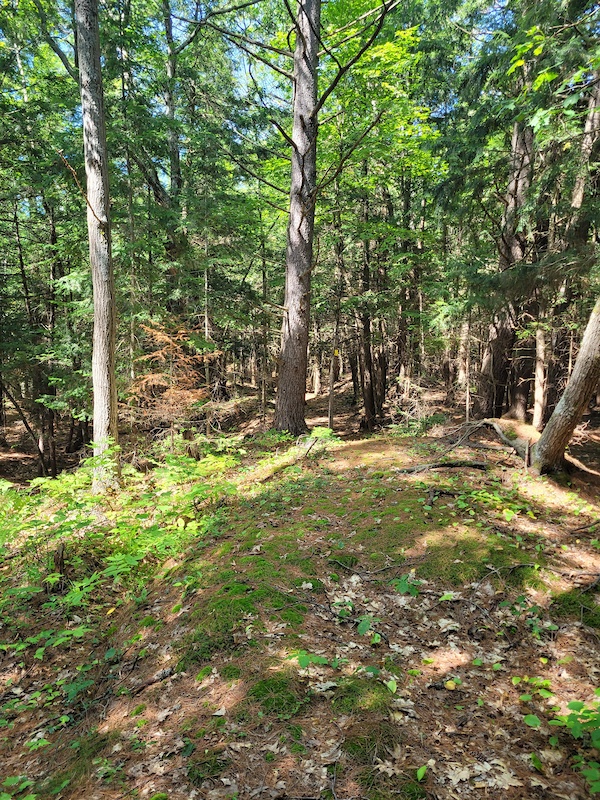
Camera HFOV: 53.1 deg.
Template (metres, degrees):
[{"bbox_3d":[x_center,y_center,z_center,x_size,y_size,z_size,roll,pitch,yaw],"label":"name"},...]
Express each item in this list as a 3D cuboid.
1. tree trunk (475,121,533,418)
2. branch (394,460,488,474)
[{"bbox_3d":[3.360,-2.100,9.980,0.750,4.860,0.600,2,7,17],"label":"tree trunk"},{"bbox_3d":[1.530,0.730,6.500,1.020,0.100,0.170,0,7,0],"label":"branch"}]

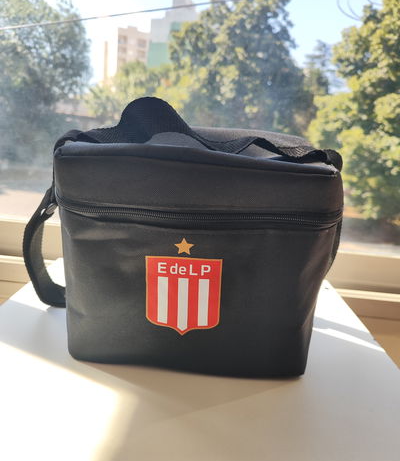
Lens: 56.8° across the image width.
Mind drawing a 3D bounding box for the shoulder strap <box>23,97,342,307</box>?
[{"bbox_3d":[-0.021,-0.015,0.414,0.330,0.250,0.115,4,15,0],"label":"shoulder strap"}]

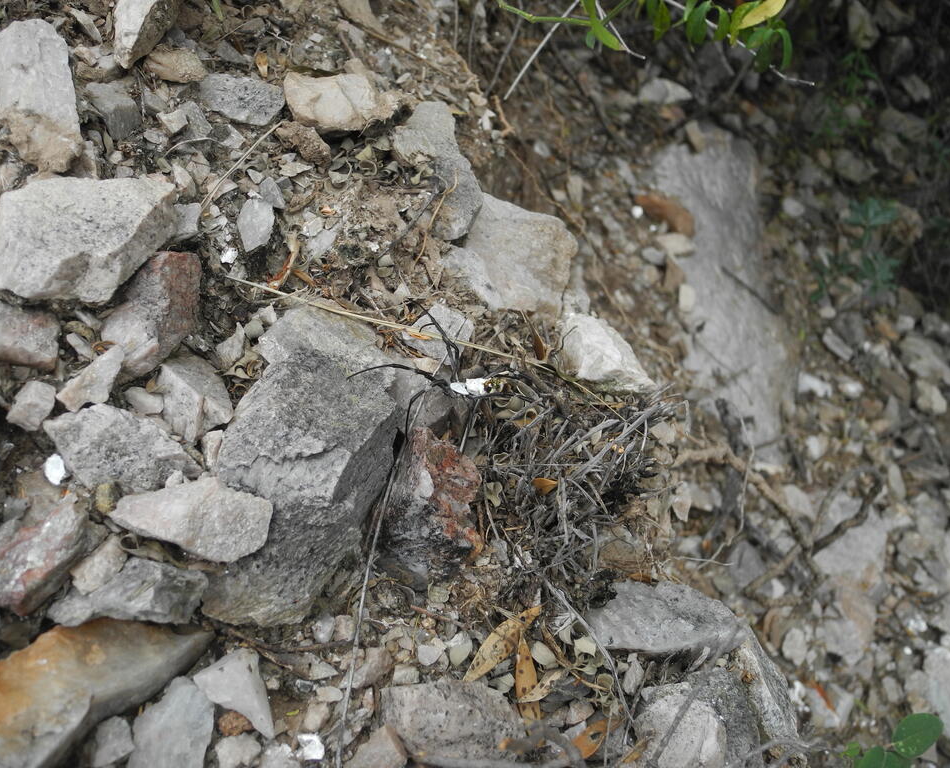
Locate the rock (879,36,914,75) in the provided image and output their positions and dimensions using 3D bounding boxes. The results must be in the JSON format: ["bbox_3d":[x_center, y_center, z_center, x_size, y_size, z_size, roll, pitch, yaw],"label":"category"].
[{"bbox_3d":[0.337,-0.263,0.660,0.027,0.022,0.023,17,48,20],"label":"rock"}]

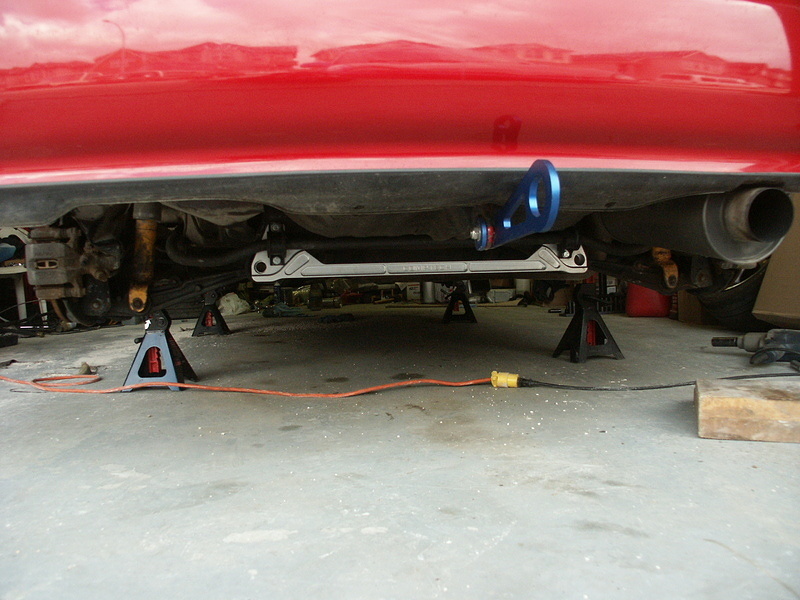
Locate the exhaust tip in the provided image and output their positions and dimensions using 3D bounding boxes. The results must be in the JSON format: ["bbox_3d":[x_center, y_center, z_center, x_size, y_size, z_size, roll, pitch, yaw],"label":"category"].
[{"bbox_3d":[0.631,-0.147,1.189,0.093,0.093,0.080,-3,3,-11],"label":"exhaust tip"}]

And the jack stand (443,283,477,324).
[{"bbox_3d":[0.378,0.010,4.197,0.190,0.260,0.168,-2,3,8],"label":"jack stand"}]

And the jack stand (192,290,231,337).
[{"bbox_3d":[-1.168,0.082,4.152,0.190,0.260,0.168,-2,3,8],"label":"jack stand"}]

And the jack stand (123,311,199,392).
[{"bbox_3d":[-0.790,0.159,2.210,0.190,0.260,0.168,-3,3,1],"label":"jack stand"}]

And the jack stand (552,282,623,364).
[{"bbox_3d":[0.680,0.082,2.429,0.190,0.260,0.168,-3,3,-18],"label":"jack stand"}]

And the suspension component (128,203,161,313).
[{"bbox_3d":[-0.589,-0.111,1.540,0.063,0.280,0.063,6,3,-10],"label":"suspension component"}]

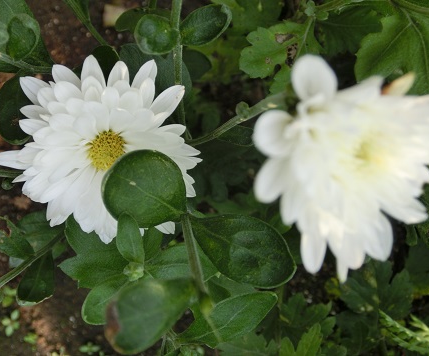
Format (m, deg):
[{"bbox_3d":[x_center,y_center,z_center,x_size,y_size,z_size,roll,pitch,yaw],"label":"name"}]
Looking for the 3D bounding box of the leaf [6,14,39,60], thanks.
[{"bbox_3d":[-0.068,-0.050,0.180,0.012,0.007,0.016,11,95,-7],"label":"leaf"}]

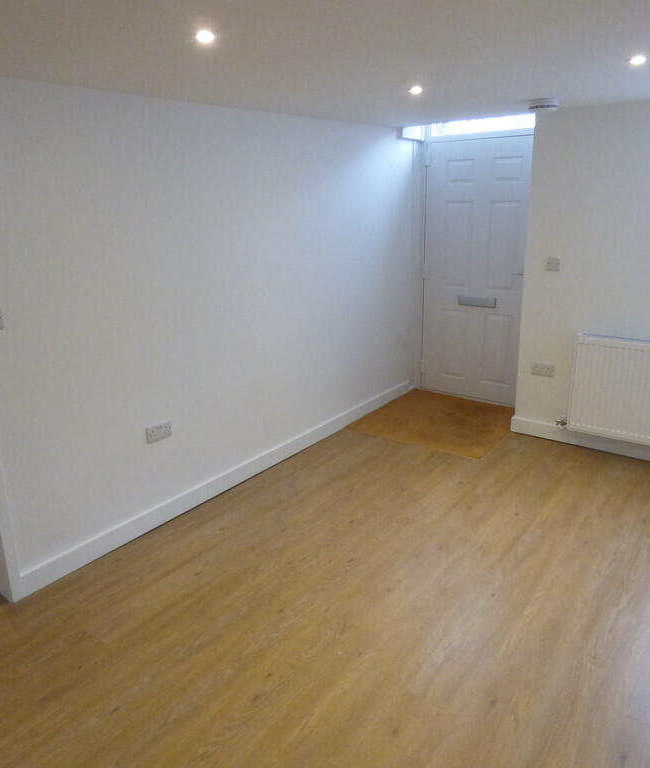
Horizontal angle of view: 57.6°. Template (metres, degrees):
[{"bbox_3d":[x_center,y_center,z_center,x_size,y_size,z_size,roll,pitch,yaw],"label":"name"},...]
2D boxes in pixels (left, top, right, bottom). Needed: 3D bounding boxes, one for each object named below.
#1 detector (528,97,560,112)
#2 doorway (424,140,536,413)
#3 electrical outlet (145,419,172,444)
[{"bbox_3d":[1.156,-1.472,3.133,0.148,0.050,0.148,12,22,36],"label":"detector"},{"bbox_3d":[1.155,-0.845,4.536,0.957,2.007,0.100,12,22,36],"label":"doorway"},{"bbox_3d":[-0.817,0.241,2.931,0.012,0.087,0.147,12,22,36],"label":"electrical outlet"}]

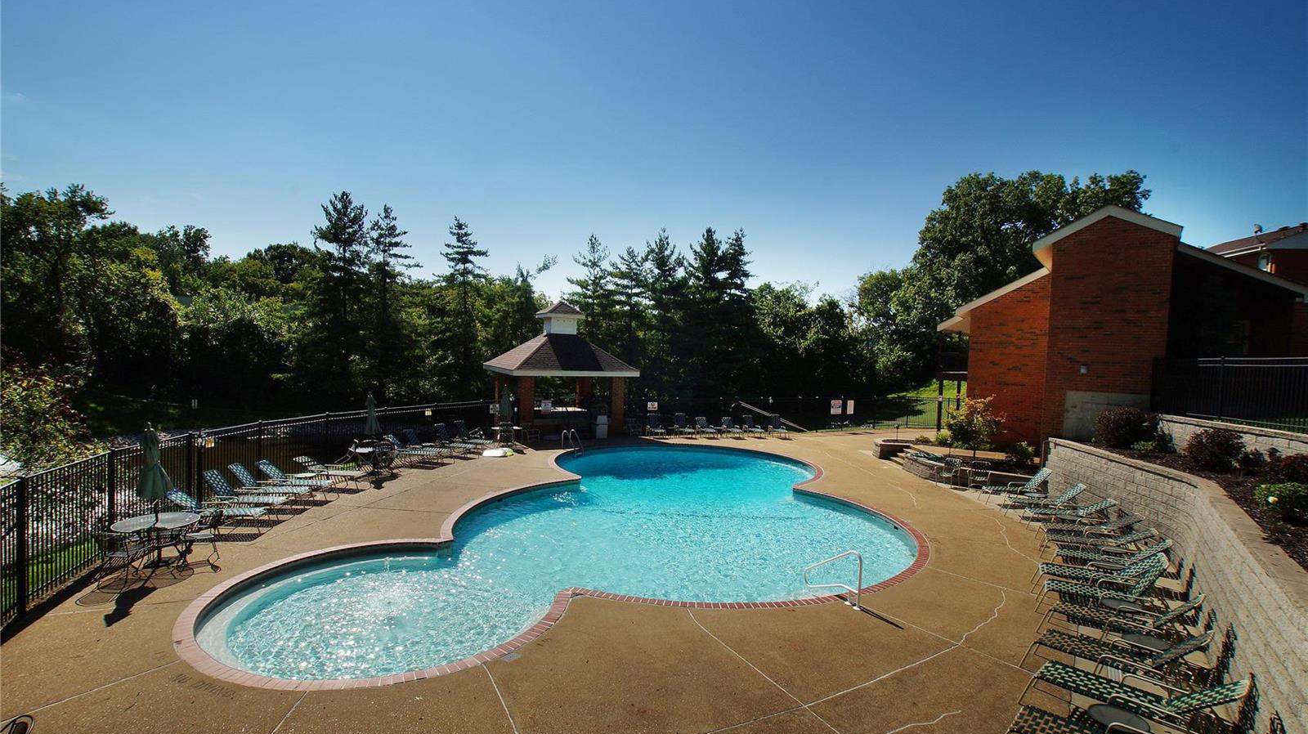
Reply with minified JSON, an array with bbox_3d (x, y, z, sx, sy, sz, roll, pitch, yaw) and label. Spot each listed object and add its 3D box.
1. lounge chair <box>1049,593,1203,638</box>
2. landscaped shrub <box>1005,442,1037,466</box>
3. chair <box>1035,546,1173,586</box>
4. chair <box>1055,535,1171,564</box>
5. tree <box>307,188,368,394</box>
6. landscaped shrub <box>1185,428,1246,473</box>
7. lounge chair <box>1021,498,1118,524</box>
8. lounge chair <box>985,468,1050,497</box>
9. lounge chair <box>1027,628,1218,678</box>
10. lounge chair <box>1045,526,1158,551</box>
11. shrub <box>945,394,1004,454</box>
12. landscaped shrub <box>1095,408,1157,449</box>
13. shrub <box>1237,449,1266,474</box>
[{"bbox_3d":[6.826,3.662,8.558,1.837,0.983,0.660,3,2,44],"label":"lounge chair"},{"bbox_3d":[11.815,2.781,18.700,0.900,0.856,0.850,3,3,33],"label":"landscaped shrub"},{"bbox_3d":[7.712,3.614,10.106,1.885,0.907,0.640,3,2,27],"label":"chair"},{"bbox_3d":[8.805,3.697,11.310,1.884,0.932,0.660,3,2,33],"label":"chair"},{"bbox_3d":[-20.154,-4.363,37.000,4.000,13.740,4.000,0,2,-29],"label":"tree"},{"bbox_3d":[11.874,1.764,12.300,1.050,0.952,1.000,4,3,44],"label":"landscaped shrub"},{"bbox_3d":[10.519,3.753,14.788,1.973,0.798,0.660,2,2,15],"label":"lounge chair"},{"bbox_3d":[10.797,3.596,17.360,1.777,1.036,0.660,2,2,10],"label":"lounge chair"},{"bbox_3d":[5.967,3.659,7.476,1.868,0.928,0.640,3,3,37],"label":"lounge chair"},{"bbox_3d":[9.105,3.624,11.967,1.945,0.817,0.640,2,2,24],"label":"lounge chair"},{"bbox_3d":[10.942,2.108,19.800,1.900,2.161,1.800,3,2,29],"label":"shrub"},{"bbox_3d":[13.186,1.696,16.200,1.400,1.026,1.350,3,2,39],"label":"landscaped shrub"},{"bbox_3d":[12.767,2.030,12.400,0.500,0.458,0.500,0,2,-44],"label":"shrub"}]

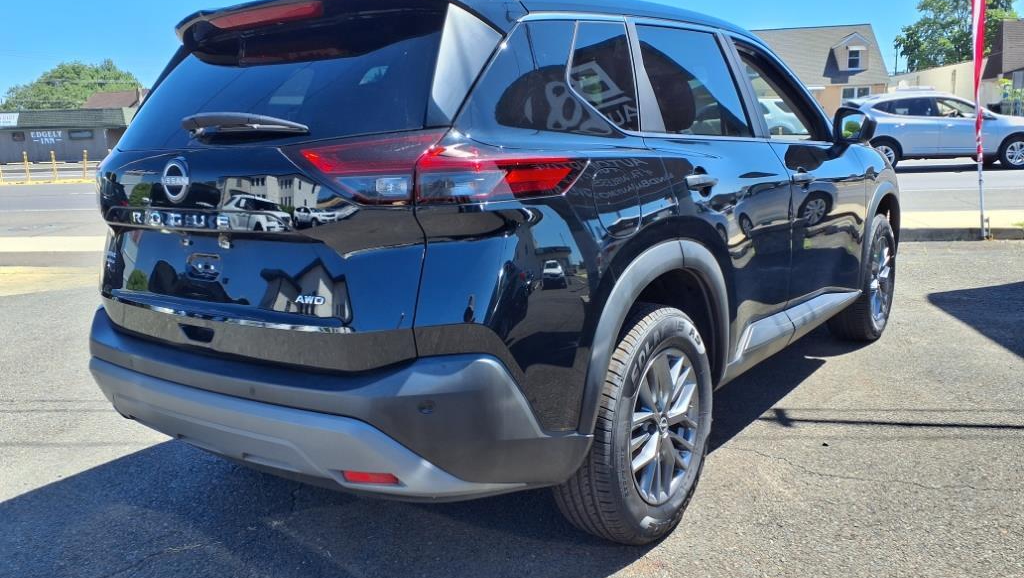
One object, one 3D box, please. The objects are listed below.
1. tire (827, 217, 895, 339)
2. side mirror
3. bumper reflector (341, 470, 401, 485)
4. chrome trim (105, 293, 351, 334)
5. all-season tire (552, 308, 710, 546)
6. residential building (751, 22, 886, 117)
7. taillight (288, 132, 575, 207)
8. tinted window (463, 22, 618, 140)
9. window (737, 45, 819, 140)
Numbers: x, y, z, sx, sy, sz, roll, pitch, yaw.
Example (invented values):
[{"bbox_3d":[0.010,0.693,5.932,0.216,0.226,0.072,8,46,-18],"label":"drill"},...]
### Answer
[{"bbox_3d":[1.992,-0.077,4.546,0.235,0.725,0.725,5,13,36],"label":"tire"},{"bbox_3d":[1.538,-0.732,3.574,0.190,0.160,0.140,5,13,36],"label":"side mirror"},{"bbox_3d":[-0.318,0.425,1.808,0.150,0.030,0.025,2,11,24],"label":"bumper reflector"},{"bbox_3d":[-0.810,0.057,2.095,1.090,0.045,0.070,5,13,36],"label":"chrome trim"},{"bbox_3d":[0.381,0.389,2.423,0.235,0.725,0.725,5,13,36],"label":"all-season tire"},{"bbox_3d":[18.400,-13.300,52.500,9.500,7.300,8.200,-1,11,9],"label":"residential building"},{"bbox_3d":[-0.166,-0.286,1.888,0.540,0.175,0.480,5,13,36],"label":"taillight"},{"bbox_3d":[0.058,-0.523,1.959,0.580,0.330,0.060,-16,-1,-44],"label":"tinted window"},{"bbox_3d":[1.102,-0.781,3.289,0.050,0.370,0.790,-15,1,38],"label":"window"}]

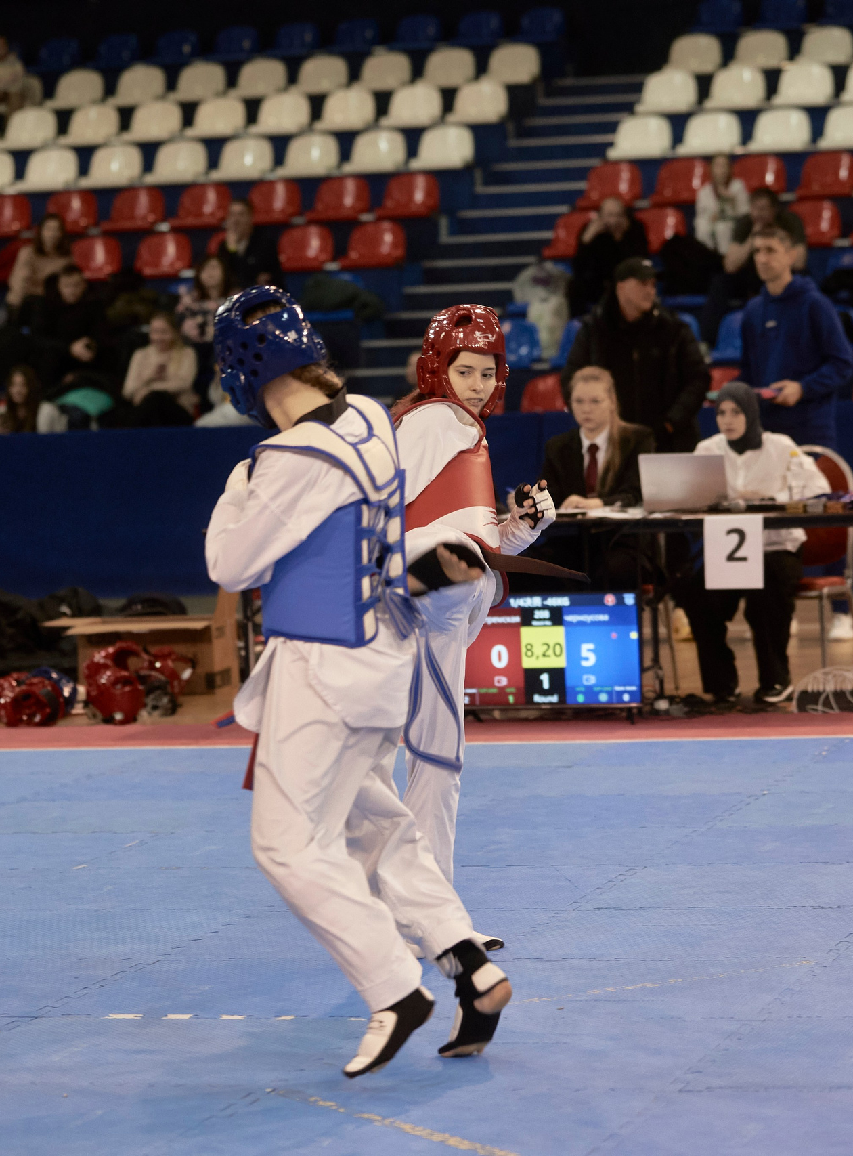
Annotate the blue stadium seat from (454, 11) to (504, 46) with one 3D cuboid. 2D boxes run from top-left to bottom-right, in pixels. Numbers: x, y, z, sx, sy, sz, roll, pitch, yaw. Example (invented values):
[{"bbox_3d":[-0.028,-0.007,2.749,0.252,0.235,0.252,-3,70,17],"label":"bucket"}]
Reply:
[{"bbox_3d":[0.381,-4.165,33.020,0.395,0.310,0.380,-1,3,15],"label":"blue stadium seat"}]

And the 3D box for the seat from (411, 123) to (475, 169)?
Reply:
[{"bbox_3d":[0.107,-2.877,28.924,0.390,0.302,0.365,-1,4,16],"label":"seat"}]

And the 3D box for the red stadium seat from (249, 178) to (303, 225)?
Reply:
[{"bbox_3d":[-1.055,-2.565,29.601,0.400,0.330,0.390,-1,4,15],"label":"red stadium seat"}]

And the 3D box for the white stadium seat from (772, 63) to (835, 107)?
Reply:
[{"bbox_3d":[2.668,-3.488,30.598,0.400,0.330,0.390,-1,4,15],"label":"white stadium seat"}]

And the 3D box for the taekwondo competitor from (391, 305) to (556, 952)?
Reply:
[{"bbox_3d":[0.089,0.121,10.323,0.440,1.551,0.440,-1,4,28],"label":"taekwondo competitor"}]

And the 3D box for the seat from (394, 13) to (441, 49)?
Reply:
[{"bbox_3d":[-0.078,-4.188,33.316,0.400,0.330,0.390,-1,4,15],"label":"seat"}]

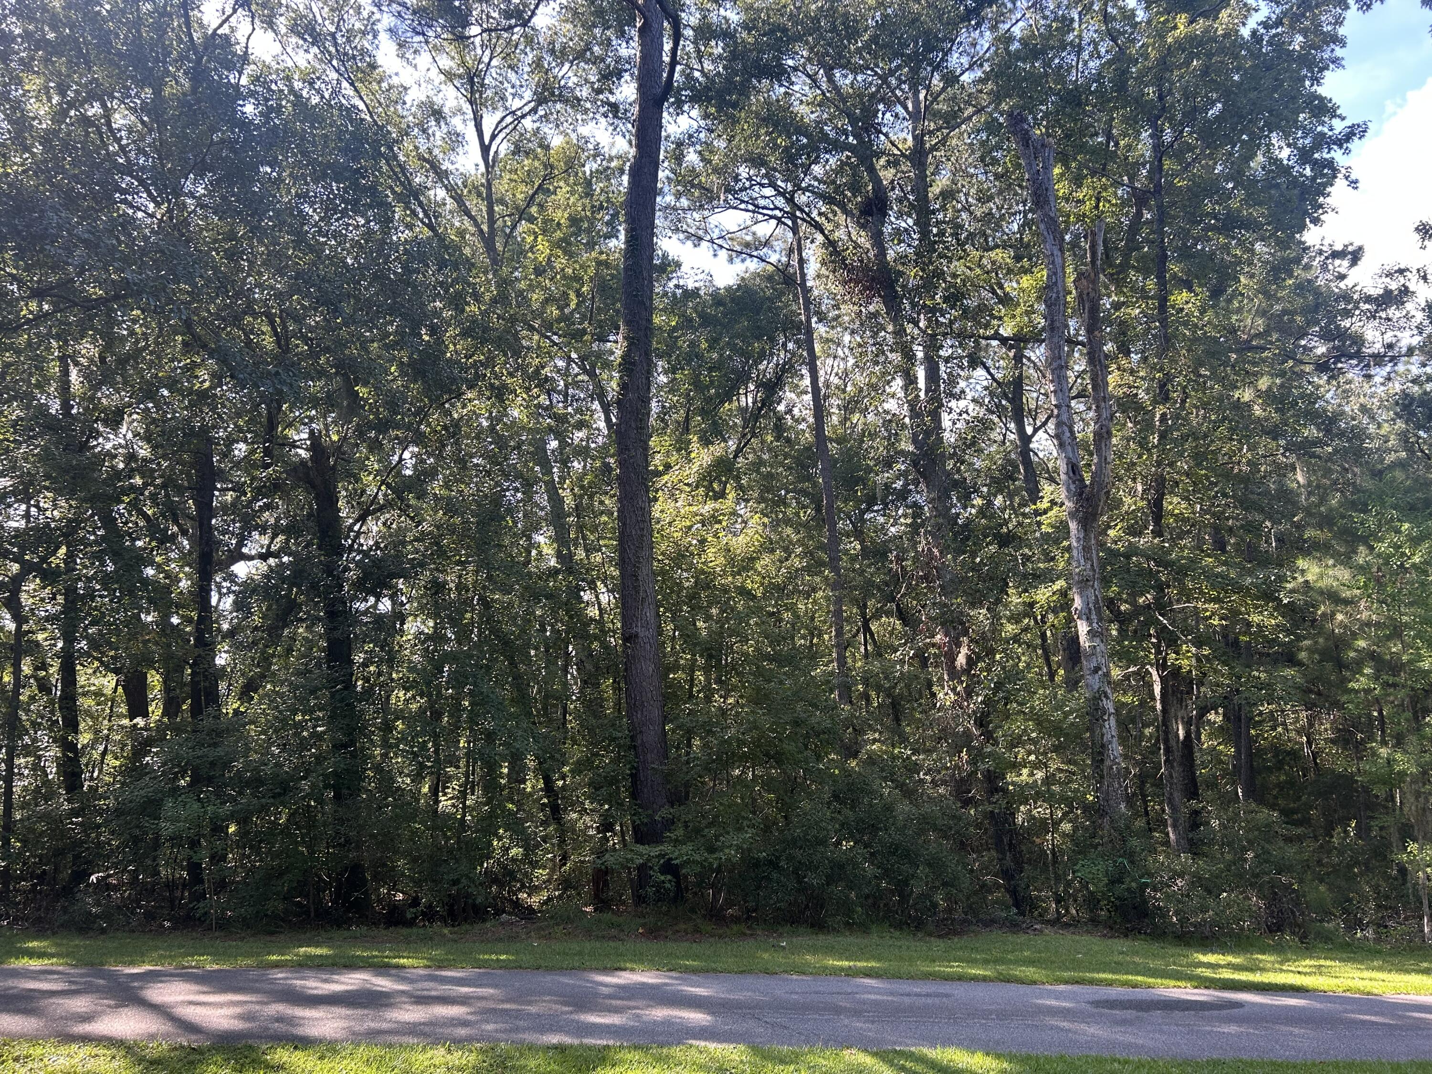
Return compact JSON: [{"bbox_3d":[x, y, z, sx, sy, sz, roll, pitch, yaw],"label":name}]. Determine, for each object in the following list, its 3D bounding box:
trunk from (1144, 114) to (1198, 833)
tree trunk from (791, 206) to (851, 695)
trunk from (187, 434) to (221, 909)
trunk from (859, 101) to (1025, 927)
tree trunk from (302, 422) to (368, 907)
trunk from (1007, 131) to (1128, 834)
[{"bbox_3d":[8.551,-1.653,20.343,0.677,14.998,0.609,-2,-14,23],"label":"trunk"},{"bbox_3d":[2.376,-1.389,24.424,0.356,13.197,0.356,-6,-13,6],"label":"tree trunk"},{"bbox_3d":[-8.120,1.950,17.045,0.390,7.540,0.351,0,-14,-25],"label":"trunk"},{"bbox_3d":[3.543,-0.963,17.443,0.998,13.512,0.699,-9,-13,12],"label":"trunk"},{"bbox_3d":[-5.775,1.880,16.226,0.506,7.408,0.456,-3,-14,-20],"label":"tree trunk"},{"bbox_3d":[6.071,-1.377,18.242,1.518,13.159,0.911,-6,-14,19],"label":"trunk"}]

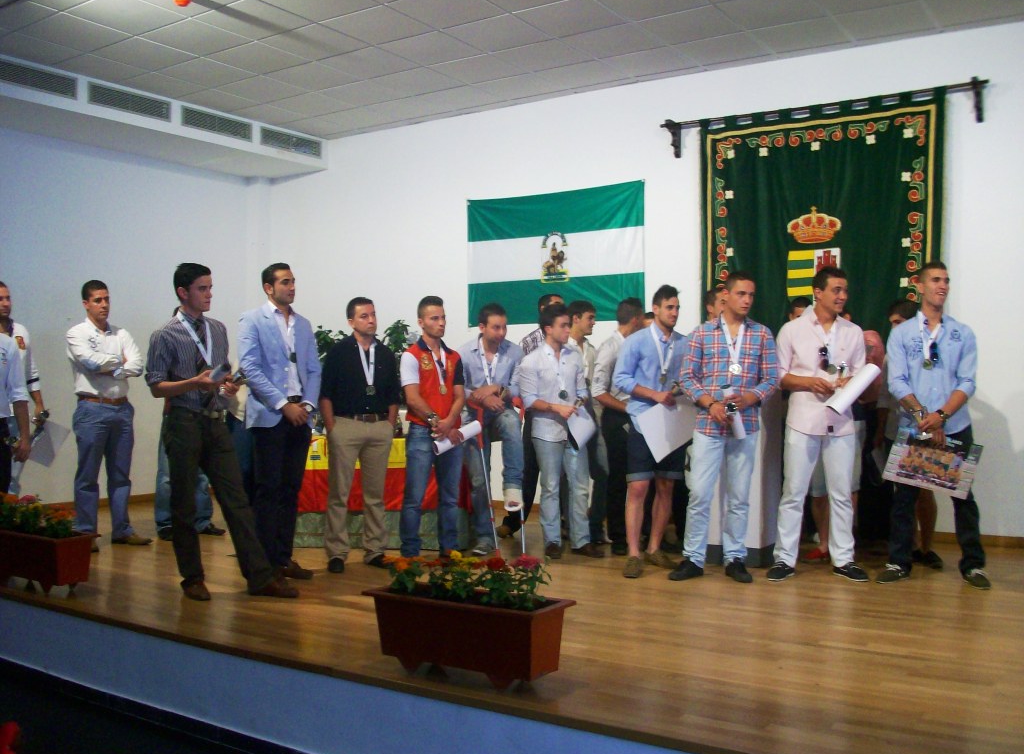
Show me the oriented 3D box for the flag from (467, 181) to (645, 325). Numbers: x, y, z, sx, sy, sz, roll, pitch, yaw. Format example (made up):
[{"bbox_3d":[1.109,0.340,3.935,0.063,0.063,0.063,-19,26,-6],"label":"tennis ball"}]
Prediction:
[{"bbox_3d":[0.348,-1.025,8.650,1.750,1.155,0.030,0,0,33],"label":"flag"}]

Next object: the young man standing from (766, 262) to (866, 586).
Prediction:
[{"bbox_3d":[1.813,0.268,5.950,0.560,1.820,0.340,0,0,-2],"label":"young man standing"}]

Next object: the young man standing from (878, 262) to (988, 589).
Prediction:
[{"bbox_3d":[2.425,0.263,5.800,0.620,1.840,0.430,0,0,15],"label":"young man standing"}]

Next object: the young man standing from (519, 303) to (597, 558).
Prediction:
[{"bbox_3d":[0.301,0.342,6.800,0.500,1.690,0.420,0,0,-25],"label":"young man standing"}]

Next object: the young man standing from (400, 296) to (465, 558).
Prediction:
[{"bbox_3d":[-0.533,0.320,6.740,0.440,1.740,0.320,0,0,-30],"label":"young man standing"}]

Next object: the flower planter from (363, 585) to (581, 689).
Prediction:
[{"bbox_3d":[-0.175,1.025,3.950,0.810,0.320,0.310,0,0,33],"label":"flower planter"}]

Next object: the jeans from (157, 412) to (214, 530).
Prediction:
[{"bbox_3d":[-2.442,0.682,7.500,0.430,0.954,0.330,-1,1,-45],"label":"jeans"}]

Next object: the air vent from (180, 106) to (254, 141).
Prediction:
[{"bbox_3d":[-2.640,-2.272,9.020,0.040,0.175,0.790,0,0,33],"label":"air vent"}]

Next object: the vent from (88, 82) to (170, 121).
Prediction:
[{"bbox_3d":[-3.100,-2.225,8.130,0.040,0.175,0.820,0,0,33],"label":"vent"}]

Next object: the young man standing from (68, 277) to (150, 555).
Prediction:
[{"bbox_3d":[-2.888,0.250,7.180,0.540,1.890,0.360,0,0,-45],"label":"young man standing"}]

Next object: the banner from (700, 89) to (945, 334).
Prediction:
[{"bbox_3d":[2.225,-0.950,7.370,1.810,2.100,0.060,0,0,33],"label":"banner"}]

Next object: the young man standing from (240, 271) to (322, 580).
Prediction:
[{"bbox_3d":[-1.415,0.250,6.150,0.340,1.880,0.480,0,0,44],"label":"young man standing"}]

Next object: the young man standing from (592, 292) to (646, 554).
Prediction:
[{"bbox_3d":[0.787,0.315,6.850,0.400,1.735,0.480,0,0,20],"label":"young man standing"}]

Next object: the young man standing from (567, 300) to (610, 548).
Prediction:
[{"bbox_3d":[0.474,0.317,7.280,0.400,1.740,0.500,0,0,38],"label":"young man standing"}]

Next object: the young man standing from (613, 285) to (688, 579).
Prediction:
[{"bbox_3d":[0.856,0.317,6.130,0.520,1.740,0.420,0,0,-23],"label":"young man standing"}]

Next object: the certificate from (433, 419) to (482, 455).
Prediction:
[{"bbox_3d":[-0.342,0.380,6.320,0.300,0.075,0.075,-27,10,-20],"label":"certificate"}]

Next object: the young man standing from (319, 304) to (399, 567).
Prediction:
[{"bbox_3d":[-0.960,0.345,6.330,0.530,1.690,0.360,0,0,-22],"label":"young man standing"}]

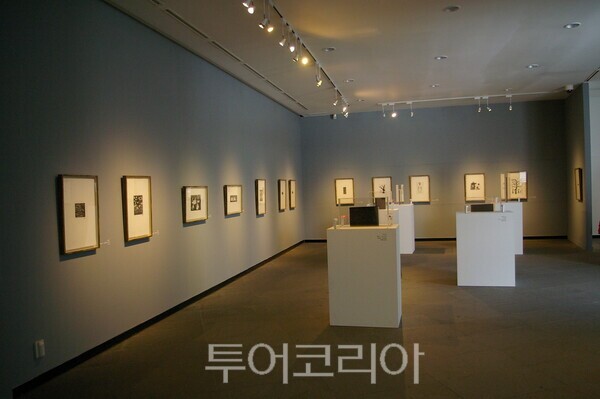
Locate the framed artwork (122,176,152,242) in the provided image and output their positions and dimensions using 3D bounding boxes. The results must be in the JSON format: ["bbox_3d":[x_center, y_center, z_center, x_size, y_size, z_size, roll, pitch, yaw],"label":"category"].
[{"bbox_3d":[-1.751,0.092,4.875,0.035,0.679,0.454,-2,2,15],"label":"framed artwork"}]

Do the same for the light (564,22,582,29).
[{"bbox_3d":[3.386,-2.184,5.583,0.207,0.045,0.207,-2,2,15],"label":"light"}]

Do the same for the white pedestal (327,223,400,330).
[{"bbox_3d":[0.739,0.837,5.054,0.732,1.030,0.536,-2,2,14],"label":"white pedestal"}]

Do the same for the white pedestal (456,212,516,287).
[{"bbox_3d":[2.678,0.698,6.553,0.750,1.028,0.502,-2,2,18],"label":"white pedestal"}]

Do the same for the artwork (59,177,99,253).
[{"bbox_3d":[-1.974,0.122,4.040,0.050,0.680,0.450,-2,2,14],"label":"artwork"}]

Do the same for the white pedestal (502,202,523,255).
[{"bbox_3d":[4.215,0.569,9.149,0.510,1.020,0.502,-2,2,16],"label":"white pedestal"}]

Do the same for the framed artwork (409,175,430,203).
[{"bbox_3d":[3.141,-0.272,11.733,0.504,0.701,0.050,-2,2,10],"label":"framed artwork"}]

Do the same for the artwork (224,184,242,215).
[{"bbox_3d":[-1.087,0.006,7.422,0.035,0.469,0.637,-2,2,15],"label":"artwork"}]

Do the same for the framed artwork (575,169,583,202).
[{"bbox_3d":[6.058,-0.295,9.748,0.050,0.702,0.438,-1,2,22],"label":"framed artwork"}]

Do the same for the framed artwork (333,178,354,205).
[{"bbox_3d":[1.173,-0.203,11.714,0.473,0.688,0.035,-2,2,10],"label":"framed artwork"}]

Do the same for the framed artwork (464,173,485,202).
[{"bbox_3d":[4.473,-0.297,11.491,0.491,0.713,0.050,-2,2,10],"label":"framed artwork"}]

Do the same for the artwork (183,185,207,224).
[{"bbox_3d":[-1.427,0.061,6.178,0.050,0.471,0.642,-2,2,14],"label":"artwork"}]

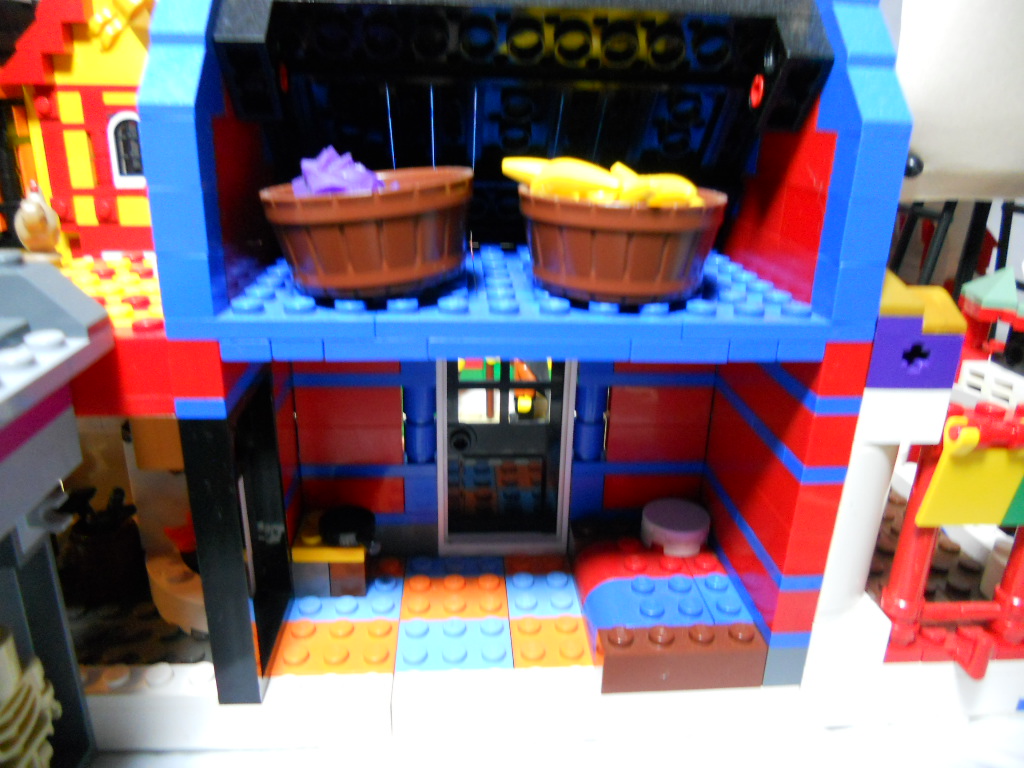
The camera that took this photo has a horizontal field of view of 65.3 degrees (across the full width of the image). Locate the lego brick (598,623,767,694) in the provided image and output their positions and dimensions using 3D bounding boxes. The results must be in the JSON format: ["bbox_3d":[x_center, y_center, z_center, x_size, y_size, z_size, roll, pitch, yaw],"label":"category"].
[{"bbox_3d":[0.033,0.053,0.155,0.032,0.011,0.008,0,21,-5],"label":"lego brick"}]

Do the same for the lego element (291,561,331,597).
[{"bbox_3d":[-0.045,0.041,0.181,0.008,0.010,0.010,0,21,-4],"label":"lego element"}]

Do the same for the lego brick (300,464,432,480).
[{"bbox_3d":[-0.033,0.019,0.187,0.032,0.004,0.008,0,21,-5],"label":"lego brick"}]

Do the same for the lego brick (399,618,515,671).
[{"bbox_3d":[-0.012,0.057,0.166,0.024,0.011,0.016,0,21,-4],"label":"lego brick"}]

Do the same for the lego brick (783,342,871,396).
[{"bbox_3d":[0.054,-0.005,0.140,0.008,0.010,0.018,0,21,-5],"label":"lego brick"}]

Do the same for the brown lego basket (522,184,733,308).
[{"bbox_3d":[0.019,-0.026,0.141,0.036,0.017,0.036,0,22,-5],"label":"brown lego basket"}]

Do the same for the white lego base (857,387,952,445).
[{"bbox_3d":[0.066,0.004,0.140,0.016,0.010,0.009,0,21,-5],"label":"white lego base"}]

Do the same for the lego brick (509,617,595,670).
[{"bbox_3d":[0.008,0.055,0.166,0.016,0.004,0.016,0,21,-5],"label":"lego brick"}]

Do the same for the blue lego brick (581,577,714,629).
[{"bbox_3d":[0.028,0.048,0.166,0.024,0.011,0.016,0,21,-4],"label":"blue lego brick"}]

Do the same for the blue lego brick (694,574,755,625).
[{"bbox_3d":[0.044,0.049,0.168,0.008,0.011,0.016,0,21,-4],"label":"blue lego brick"}]

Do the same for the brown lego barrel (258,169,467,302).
[{"bbox_3d":[-0.023,-0.026,0.133,0.035,0.016,0.035,-6,22,-2],"label":"brown lego barrel"}]

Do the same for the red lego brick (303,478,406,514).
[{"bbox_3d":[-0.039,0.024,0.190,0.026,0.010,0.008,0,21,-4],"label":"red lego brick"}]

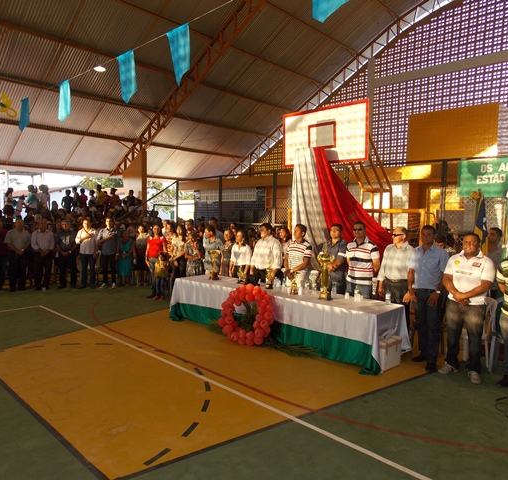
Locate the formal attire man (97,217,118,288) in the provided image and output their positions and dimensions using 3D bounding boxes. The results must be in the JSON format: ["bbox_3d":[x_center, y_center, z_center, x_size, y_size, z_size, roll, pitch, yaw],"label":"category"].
[{"bbox_3d":[-3.708,0.319,10.708,0.530,1.770,0.360,0,4,-14],"label":"formal attire man"}]

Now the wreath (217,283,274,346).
[{"bbox_3d":[-0.112,1.114,6.331,0.900,0.930,0.270,3,-4,36],"label":"wreath"}]

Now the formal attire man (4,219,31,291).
[{"bbox_3d":[-5.646,0.356,10.140,0.550,1.712,0.360,-2,4,-33],"label":"formal attire man"}]

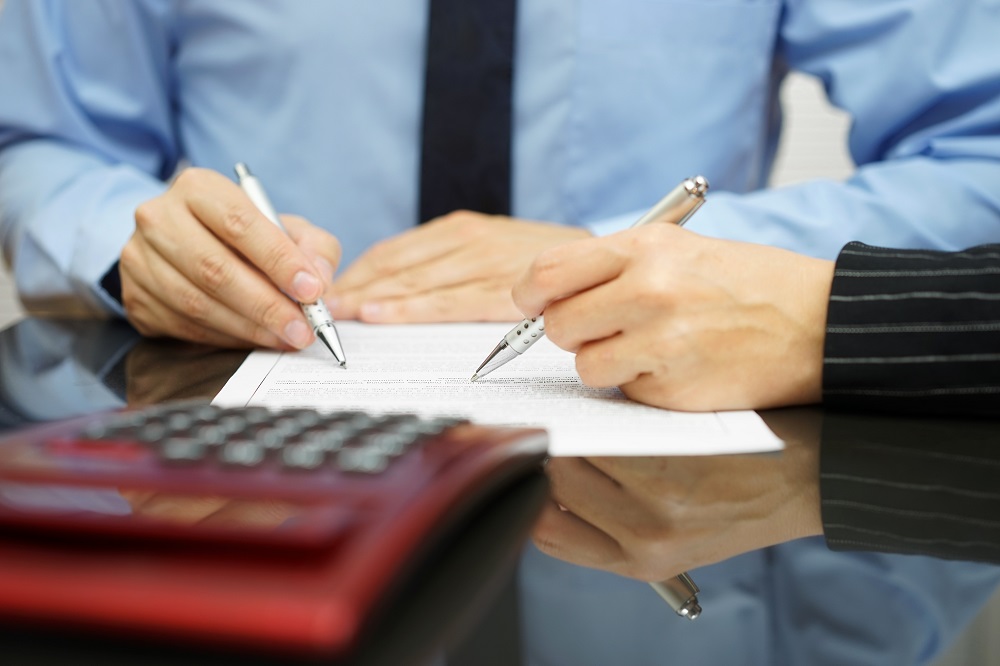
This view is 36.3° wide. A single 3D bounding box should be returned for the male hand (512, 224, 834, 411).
[{"bbox_3d":[0.070,-0.011,0.620,0.132,0.068,0.078,2,10,14],"label":"male hand"}]

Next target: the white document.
[{"bbox_3d":[-0.009,0.015,0.661,0.210,0.003,0.297,0,10,-1],"label":"white document"}]

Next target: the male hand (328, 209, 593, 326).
[{"bbox_3d":[-0.020,-0.038,0.818,0.155,0.053,0.090,-2,10,-9],"label":"male hand"}]

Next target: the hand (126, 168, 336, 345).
[{"bbox_3d":[-0.136,-0.038,0.751,0.085,0.078,0.140,-7,12,-33],"label":"hand"}]

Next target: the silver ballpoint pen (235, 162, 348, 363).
[{"bbox_3d":[-0.097,-0.033,0.705,0.011,0.013,0.135,-7,50,-33],"label":"silver ballpoint pen"}]

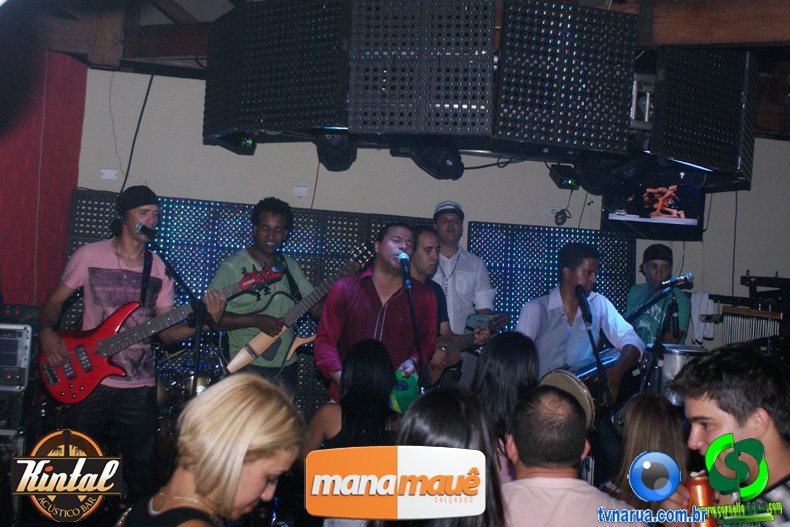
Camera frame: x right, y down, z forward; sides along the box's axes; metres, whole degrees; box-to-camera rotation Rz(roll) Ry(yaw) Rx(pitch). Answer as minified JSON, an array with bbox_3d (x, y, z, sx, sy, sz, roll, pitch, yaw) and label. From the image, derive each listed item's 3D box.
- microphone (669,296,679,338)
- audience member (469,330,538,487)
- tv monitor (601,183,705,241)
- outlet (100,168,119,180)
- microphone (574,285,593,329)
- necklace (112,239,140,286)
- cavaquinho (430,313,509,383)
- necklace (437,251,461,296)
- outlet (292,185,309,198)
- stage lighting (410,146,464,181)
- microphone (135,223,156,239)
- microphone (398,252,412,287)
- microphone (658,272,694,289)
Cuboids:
[{"bbox_3d":[1.526,0.290,5.400,0.040,0.230,0.040,-4,-5,0],"label":"microphone"},{"bbox_3d":[0.296,1.006,2.880,0.440,1.620,0.300,2,-3,3],"label":"audience member"},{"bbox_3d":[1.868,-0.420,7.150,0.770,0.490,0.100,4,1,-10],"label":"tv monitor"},{"bbox_3d":[-1.931,-0.603,6.680,0.114,0.071,0.012,4,-6,-10],"label":"outlet"},{"bbox_3d":[0.857,0.187,4.485,0.050,0.191,0.050,-15,-15,-6],"label":"microphone"},{"bbox_3d":[-1.108,-0.008,4.120,0.150,0.200,0.130,5,-4,-29],"label":"necklace"},{"bbox_3d":[0.312,0.412,4.850,0.640,0.230,0.080,-31,10,-24],"label":"cavaquinho"},{"bbox_3d":[0.292,0.052,5.450,0.150,0.250,0.140,3,-4,2],"label":"necklace"},{"bbox_3d":[-0.660,-0.503,6.900,0.112,0.074,0.012,4,-6,-10],"label":"outlet"},{"bbox_3d":[0.194,-0.458,4.500,0.170,0.165,0.230,6,-6,-30],"label":"stage lighting"},{"bbox_3d":[-1.001,-0.127,3.975,0.175,0.050,0.050,20,-21,48],"label":"microphone"},{"bbox_3d":[0.050,0.027,4.500,0.050,0.165,0.050,-7,-21,-2],"label":"microphone"},{"bbox_3d":[1.393,0.084,4.900,0.199,0.050,0.050,-15,0,-18],"label":"microphone"}]

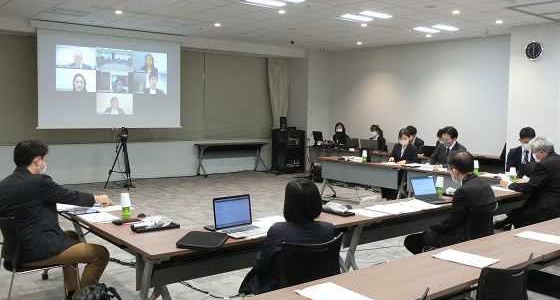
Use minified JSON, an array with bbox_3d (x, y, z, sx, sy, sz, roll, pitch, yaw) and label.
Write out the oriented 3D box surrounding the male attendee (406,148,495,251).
[{"bbox_3d":[1.420,0.620,4.428,0.490,1.240,0.730,-3,6,-41],"label":"male attendee"}]

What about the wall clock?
[{"bbox_3d":[4.141,-1.617,8.977,0.045,0.315,0.315,-3,5,-40],"label":"wall clock"}]

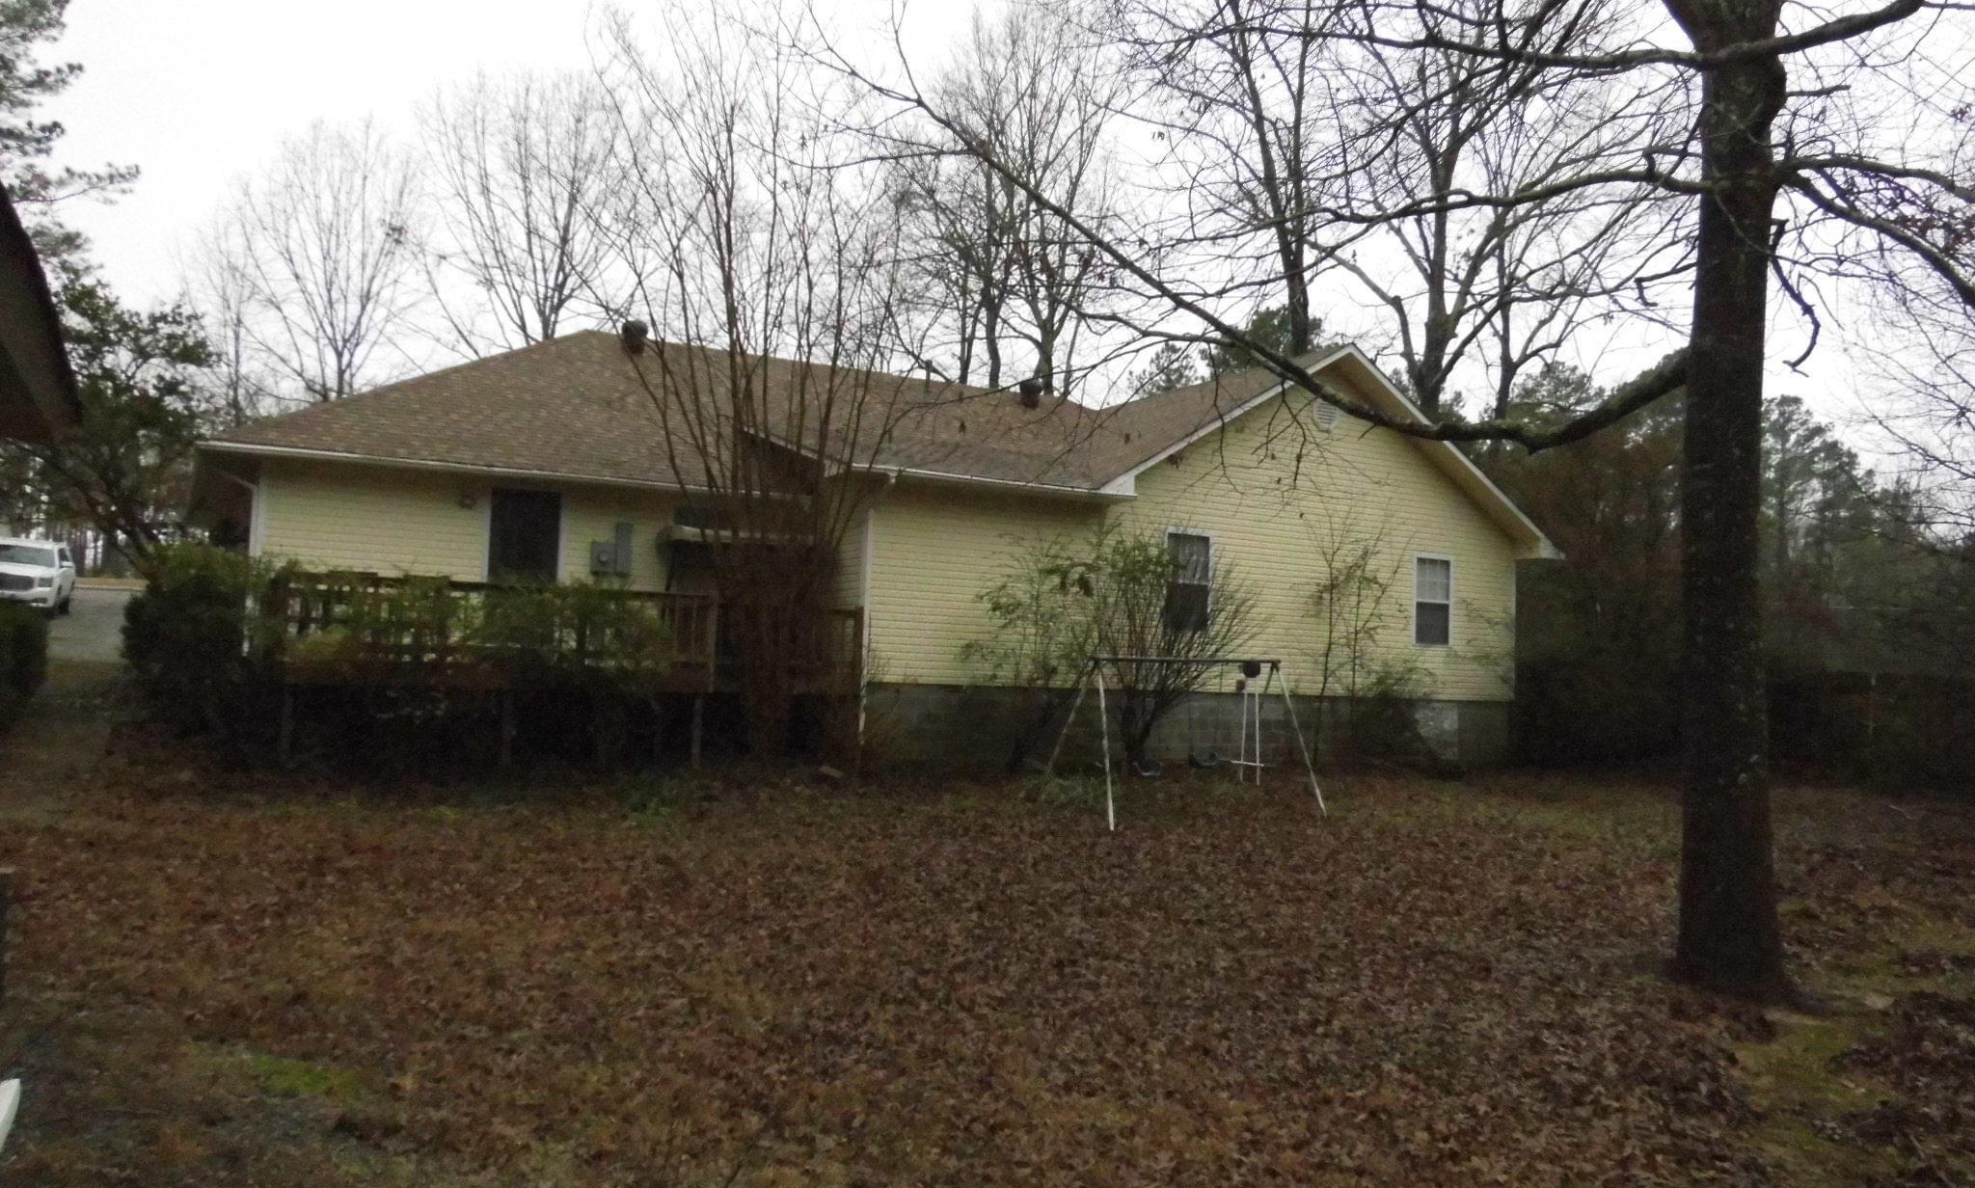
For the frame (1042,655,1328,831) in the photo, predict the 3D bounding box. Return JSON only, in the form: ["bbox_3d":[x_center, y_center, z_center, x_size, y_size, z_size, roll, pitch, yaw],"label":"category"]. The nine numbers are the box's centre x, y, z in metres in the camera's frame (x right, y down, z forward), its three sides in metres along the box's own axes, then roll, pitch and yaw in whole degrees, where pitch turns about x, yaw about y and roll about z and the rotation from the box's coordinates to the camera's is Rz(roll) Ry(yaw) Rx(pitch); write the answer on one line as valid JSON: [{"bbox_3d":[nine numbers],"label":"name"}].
[{"bbox_3d":[2.300,1.640,16.400,2.850,1.820,1.680,4,-3,-27],"label":"frame"}]

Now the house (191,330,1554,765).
[{"bbox_3d":[-2.437,-0.891,25.645,20.750,6.850,14.100,4,-3,-30],"label":"house"}]

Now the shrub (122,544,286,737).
[{"bbox_3d":[-8.980,0.540,16.300,1.700,2.150,1.650,4,-3,-30],"label":"shrub"}]

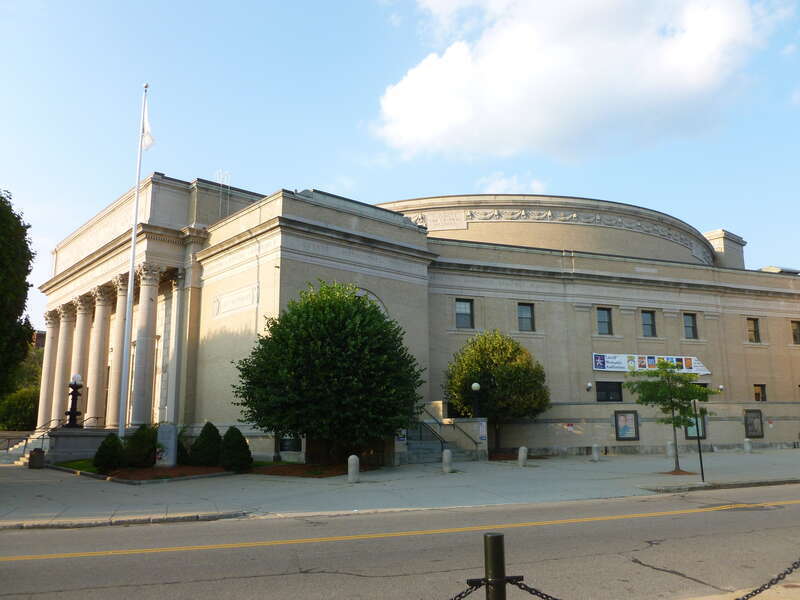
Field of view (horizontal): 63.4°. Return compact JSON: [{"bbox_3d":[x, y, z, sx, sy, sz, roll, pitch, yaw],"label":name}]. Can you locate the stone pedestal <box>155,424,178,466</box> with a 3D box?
[{"bbox_3d":[-10.037,6.276,27.937,0.844,1.813,0.500,3,-12,-20],"label":"stone pedestal"}]

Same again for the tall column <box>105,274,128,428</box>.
[{"bbox_3d":[-15.087,2.743,35.004,1.165,8.219,1.165,9,-15,-41],"label":"tall column"}]

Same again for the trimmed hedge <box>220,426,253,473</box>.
[{"bbox_3d":[-5.852,5.374,23.311,1.094,1.570,1.094,2,-11,-14],"label":"trimmed hedge"}]

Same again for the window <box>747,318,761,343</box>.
[{"bbox_3d":[22.664,1.981,41.483,1.034,1.613,0.200,4,-12,-20],"label":"window"}]

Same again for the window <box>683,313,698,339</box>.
[{"bbox_3d":[17.817,1.637,39.708,1.065,1.569,0.200,4,-12,-20],"label":"window"}]

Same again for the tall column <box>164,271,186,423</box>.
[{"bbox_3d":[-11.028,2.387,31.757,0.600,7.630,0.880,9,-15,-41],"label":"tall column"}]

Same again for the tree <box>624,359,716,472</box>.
[{"bbox_3d":[10.169,4.231,24.297,3.490,4.208,3.300,0,-11,0],"label":"tree"}]

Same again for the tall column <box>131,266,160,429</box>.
[{"bbox_3d":[-12.663,2.198,32.343,1.165,8.219,1.165,9,-15,-41],"label":"tall column"}]

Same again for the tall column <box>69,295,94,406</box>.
[{"bbox_3d":[-19.934,3.831,40.326,1.165,8.219,1.165,9,-15,-41],"label":"tall column"}]

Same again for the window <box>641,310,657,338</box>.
[{"bbox_3d":[14.852,1.473,38.613,1.081,1.583,0.200,4,-12,-20],"label":"window"}]

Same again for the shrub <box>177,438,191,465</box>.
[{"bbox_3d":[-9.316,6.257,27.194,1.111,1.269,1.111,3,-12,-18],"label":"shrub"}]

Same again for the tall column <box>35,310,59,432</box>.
[{"bbox_3d":[-22.979,4.634,42.357,0.980,7.630,0.980,9,-15,-41],"label":"tall column"}]

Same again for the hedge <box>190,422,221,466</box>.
[{"bbox_3d":[-7.813,5.854,26.259,1.200,1.698,1.200,2,-12,-16],"label":"hedge"}]

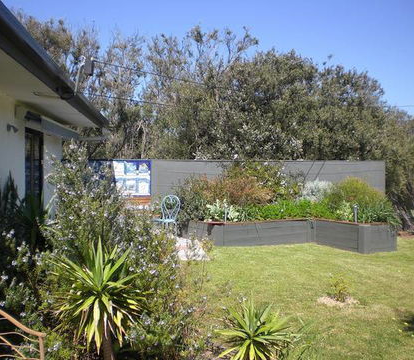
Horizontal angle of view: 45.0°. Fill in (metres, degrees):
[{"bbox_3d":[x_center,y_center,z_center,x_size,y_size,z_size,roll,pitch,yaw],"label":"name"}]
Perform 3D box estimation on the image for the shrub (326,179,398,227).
[{"bbox_3d":[3.022,0.437,9.700,1.400,0.950,1.150,0,2,0],"label":"shrub"}]

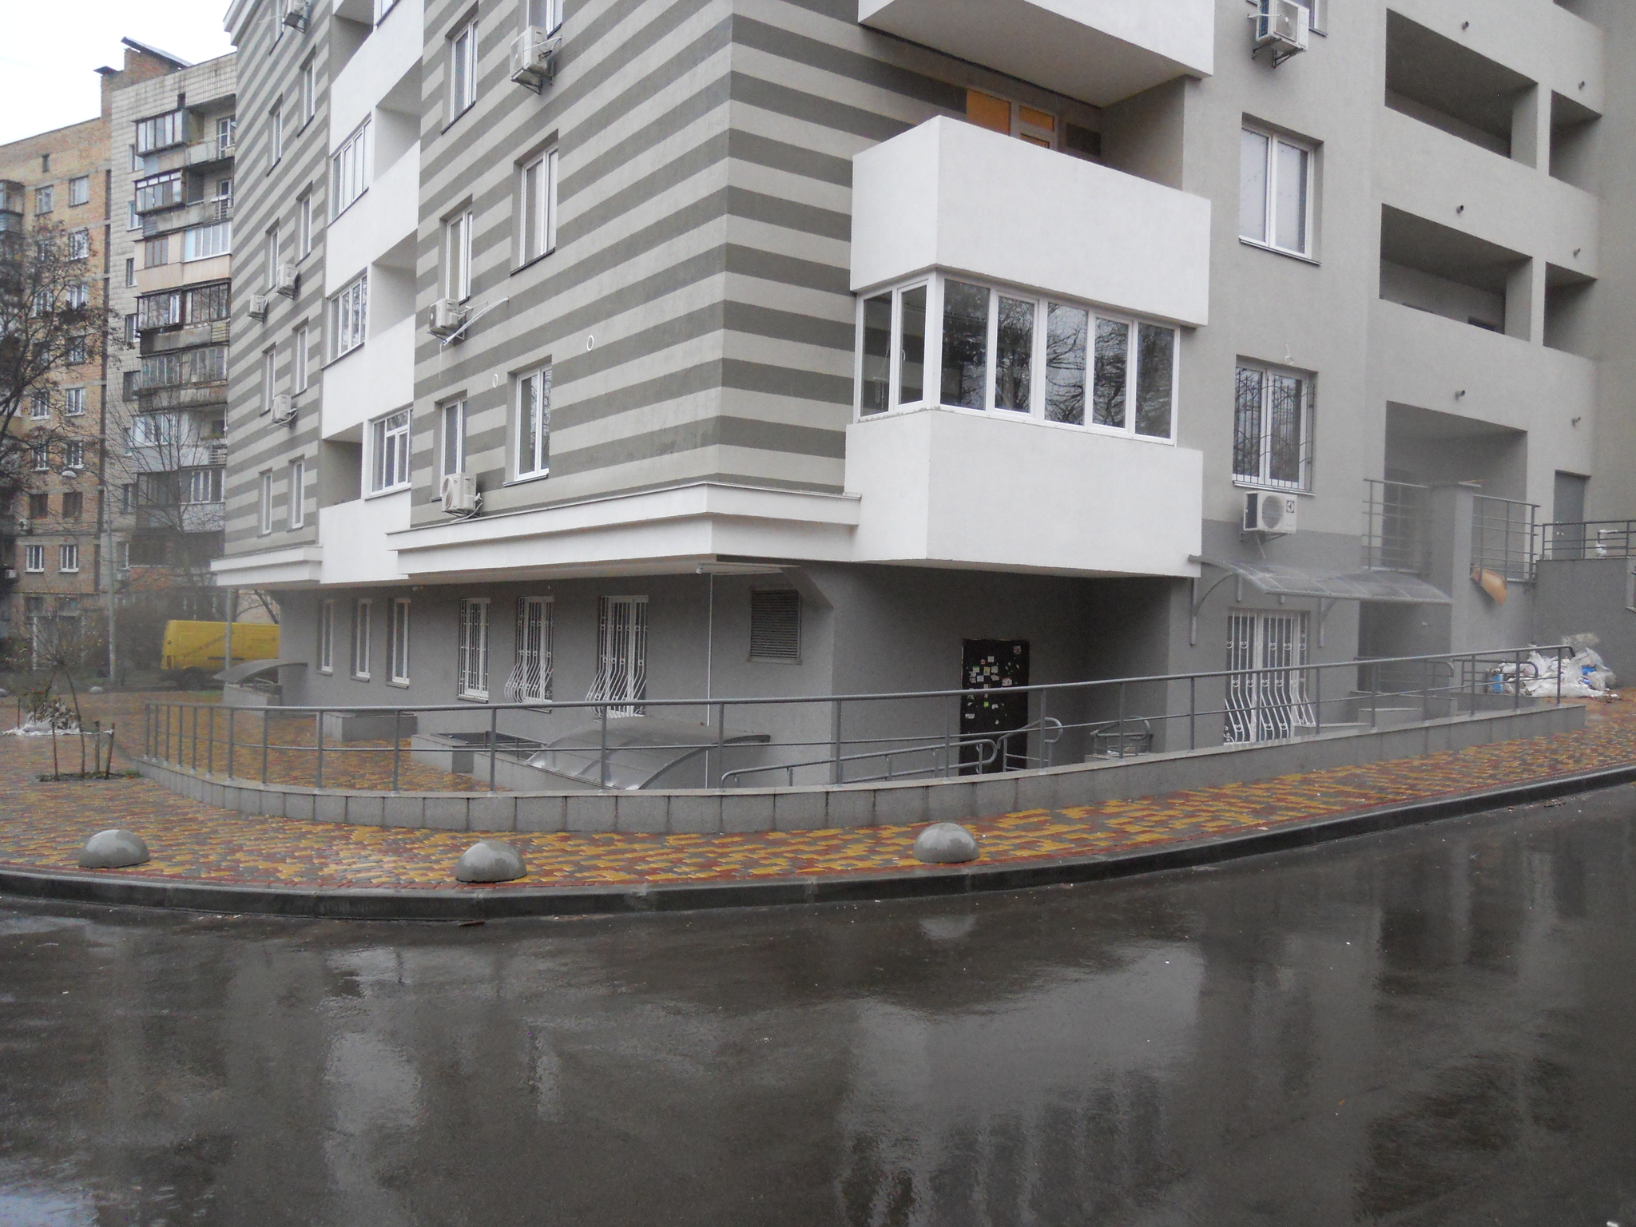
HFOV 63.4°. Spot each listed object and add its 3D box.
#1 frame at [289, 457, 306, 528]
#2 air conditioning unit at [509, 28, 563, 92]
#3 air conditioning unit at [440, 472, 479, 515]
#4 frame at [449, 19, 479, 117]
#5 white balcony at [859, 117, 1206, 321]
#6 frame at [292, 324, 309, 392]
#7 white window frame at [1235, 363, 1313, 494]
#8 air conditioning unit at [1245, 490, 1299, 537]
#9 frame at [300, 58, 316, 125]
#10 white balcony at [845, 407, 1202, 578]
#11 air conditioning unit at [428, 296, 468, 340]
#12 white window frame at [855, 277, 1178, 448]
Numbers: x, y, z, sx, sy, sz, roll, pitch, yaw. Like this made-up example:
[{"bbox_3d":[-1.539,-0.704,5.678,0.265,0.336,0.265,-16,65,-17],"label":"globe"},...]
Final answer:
[{"bbox_3d":[-11.525,-2.697,29.540,0.150,1.510,1.500,2,-1,-34],"label":"frame"},{"bbox_3d":[-3.911,-7.556,17.955,0.280,0.530,0.770,2,-1,-34],"label":"air conditioning unit"},{"bbox_3d":[-5.340,-1.782,19.759,0.280,0.540,0.780,2,-1,-34],"label":"air conditioning unit"},{"bbox_3d":[-5.570,-8.656,21.048,0.150,1.525,1.560,2,-1,-34],"label":"frame"},{"bbox_3d":[2.516,-4.244,15.225,4.160,1.500,1.492,2,-1,-34],"label":"white balcony"},{"bbox_3d":[-11.466,-5.716,29.604,0.150,1.490,1.520,2,-1,-34],"label":"frame"},{"bbox_3d":[5.696,-2.386,16.851,1.610,1.525,0.150,2,-1,-34],"label":"white window frame"},{"bbox_3d":[5.597,-1.217,16.341,0.760,0.490,0.270,2,-1,-34],"label":"air conditioning unit"},{"bbox_3d":[-11.347,-11.719,29.726,0.150,1.500,1.530,2,-1,-34],"label":"frame"},{"bbox_3d":[2.428,-1.243,15.178,4.170,1.505,1.492,2,-1,-34],"label":"white balcony"},{"bbox_3d":[-5.794,-4.574,20.587,0.280,0.500,0.780,2,-1,-34],"label":"air conditioning unit"},{"bbox_3d":[2.331,-2.739,15.146,3.690,1.480,1.425,2,-1,-34],"label":"white window frame"}]

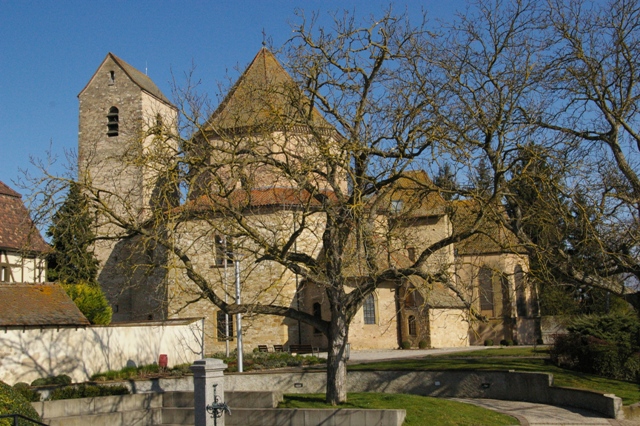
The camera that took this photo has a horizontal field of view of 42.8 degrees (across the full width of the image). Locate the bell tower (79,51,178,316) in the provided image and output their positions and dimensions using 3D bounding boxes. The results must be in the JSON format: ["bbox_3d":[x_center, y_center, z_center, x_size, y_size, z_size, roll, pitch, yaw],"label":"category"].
[{"bbox_3d":[-16.129,-0.619,69.279,6.100,24.750,6.500,-4,-8,16],"label":"bell tower"}]

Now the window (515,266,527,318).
[{"bbox_3d":[14.145,5.483,57.600,1.000,3.600,0.300,2,-9,-29],"label":"window"}]

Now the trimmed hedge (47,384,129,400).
[{"bbox_3d":[-7.812,6.134,27.700,2.650,0.460,0.500,2,-9,-26],"label":"trimmed hedge"}]

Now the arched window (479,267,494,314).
[{"bbox_3d":[11.694,5.443,57.400,1.020,3.450,0.300,-4,-8,16],"label":"arched window"}]

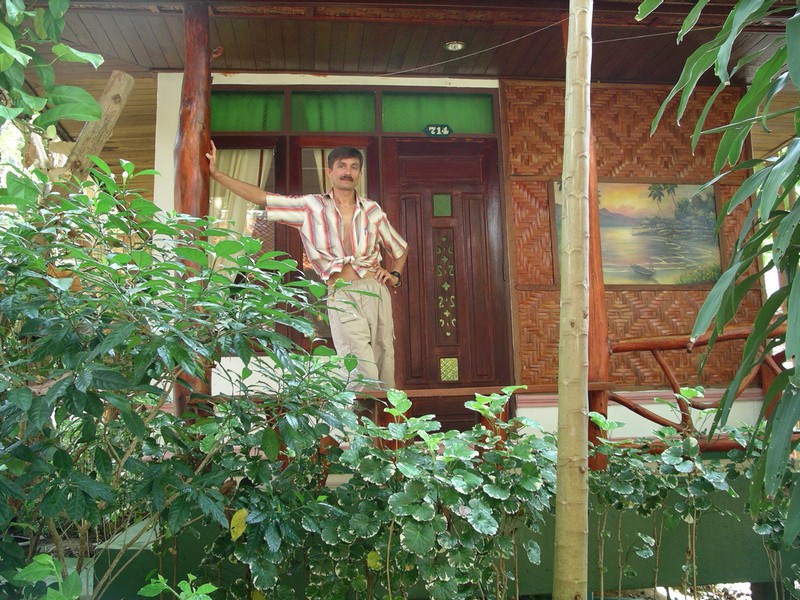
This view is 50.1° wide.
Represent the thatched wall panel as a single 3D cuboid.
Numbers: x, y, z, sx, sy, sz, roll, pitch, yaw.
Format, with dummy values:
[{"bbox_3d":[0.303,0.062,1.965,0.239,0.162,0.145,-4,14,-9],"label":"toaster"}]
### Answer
[{"bbox_3d":[1.615,-0.471,5.921,1.792,2.162,0.090,-1,-8,-6],"label":"thatched wall panel"}]

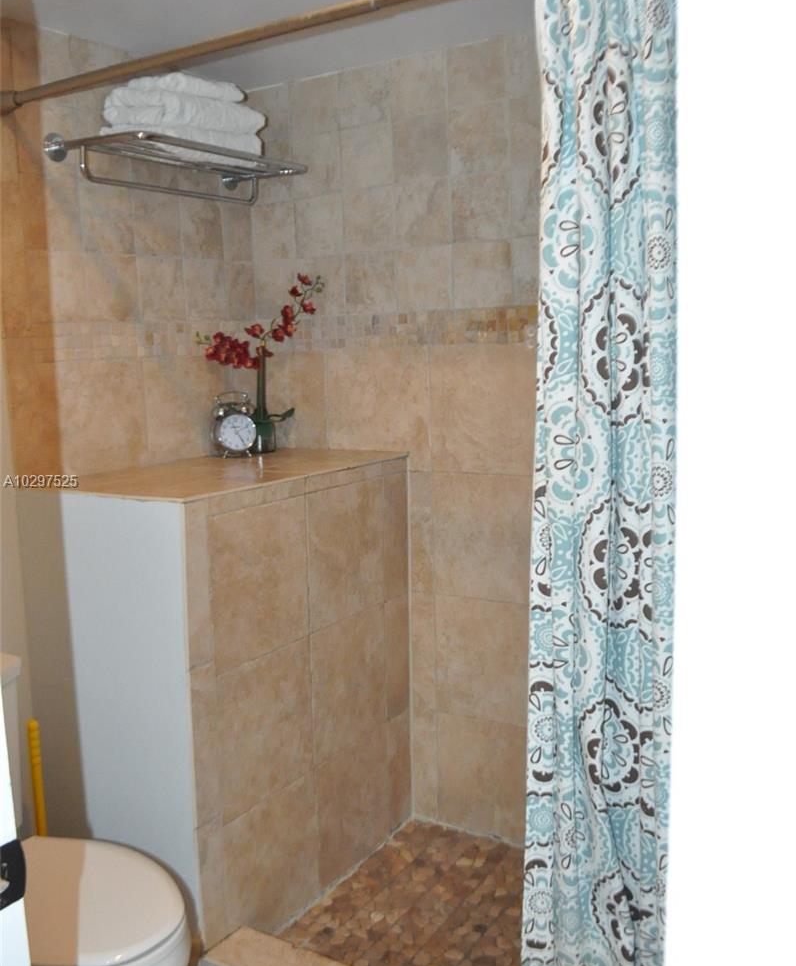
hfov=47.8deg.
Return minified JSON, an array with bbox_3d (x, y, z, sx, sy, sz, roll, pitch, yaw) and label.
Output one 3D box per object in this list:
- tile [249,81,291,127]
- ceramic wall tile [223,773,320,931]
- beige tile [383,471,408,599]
[{"bbox_3d":[-0.361,-1.032,2.530,0.145,0.135,0.010,4,10,33],"label":"tile"},{"bbox_3d":[-0.284,0.875,2.057,0.012,0.328,0.321,3,9,30],"label":"ceramic wall tile"},{"bbox_3d":[-0.011,0.137,2.328,0.012,0.320,0.122,3,9,31],"label":"beige tile"}]

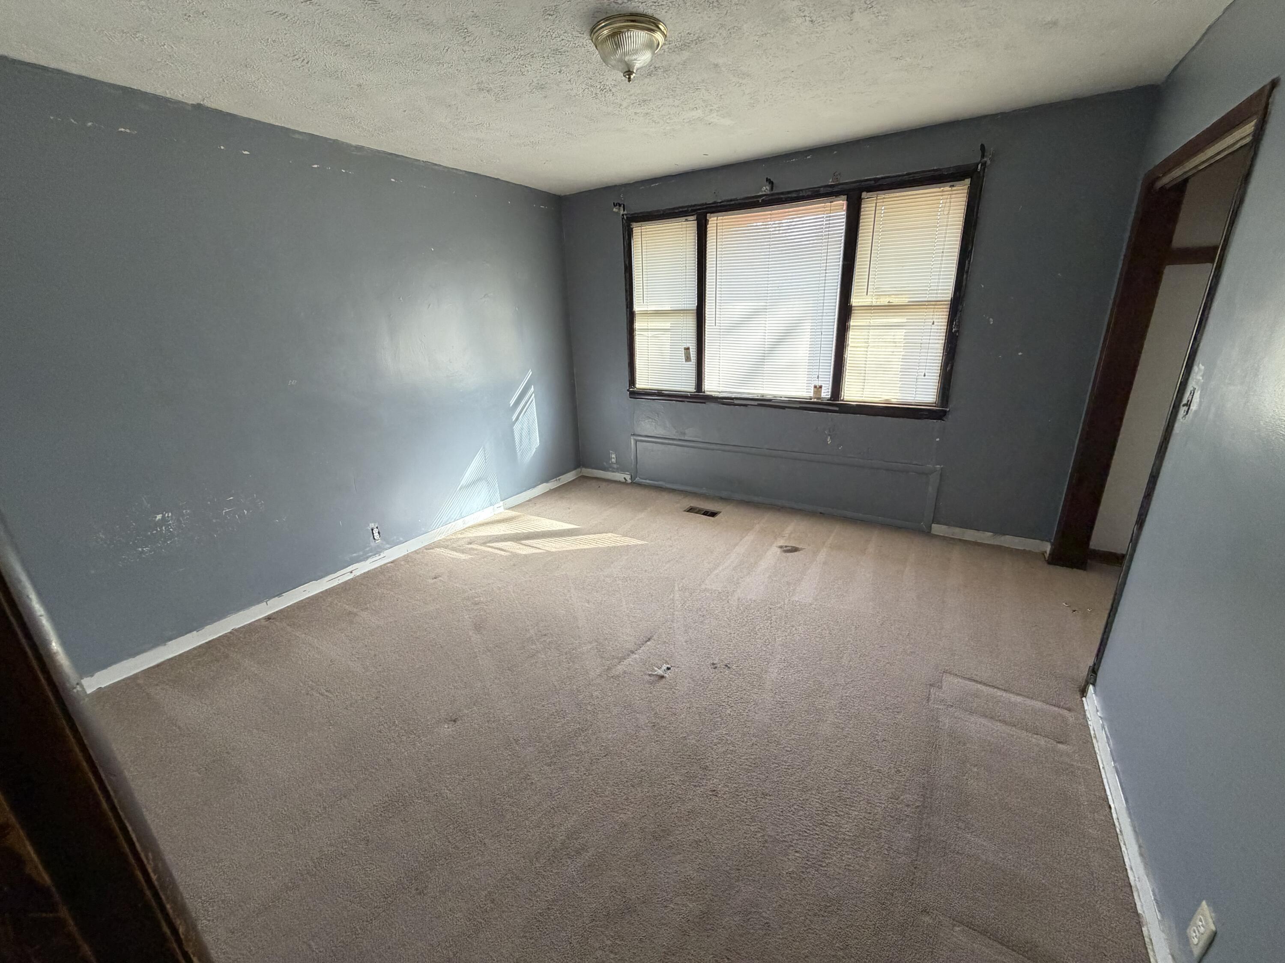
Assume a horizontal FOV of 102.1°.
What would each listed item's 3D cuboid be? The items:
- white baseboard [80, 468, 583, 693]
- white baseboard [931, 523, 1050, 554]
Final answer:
[{"bbox_3d":[-1.526,0.408,3.612,0.017,0.073,3.564,9,21,30],"label":"white baseboard"},{"bbox_3d":[2.240,0.364,3.371,0.640,0.076,0.017,9,21,30],"label":"white baseboard"}]

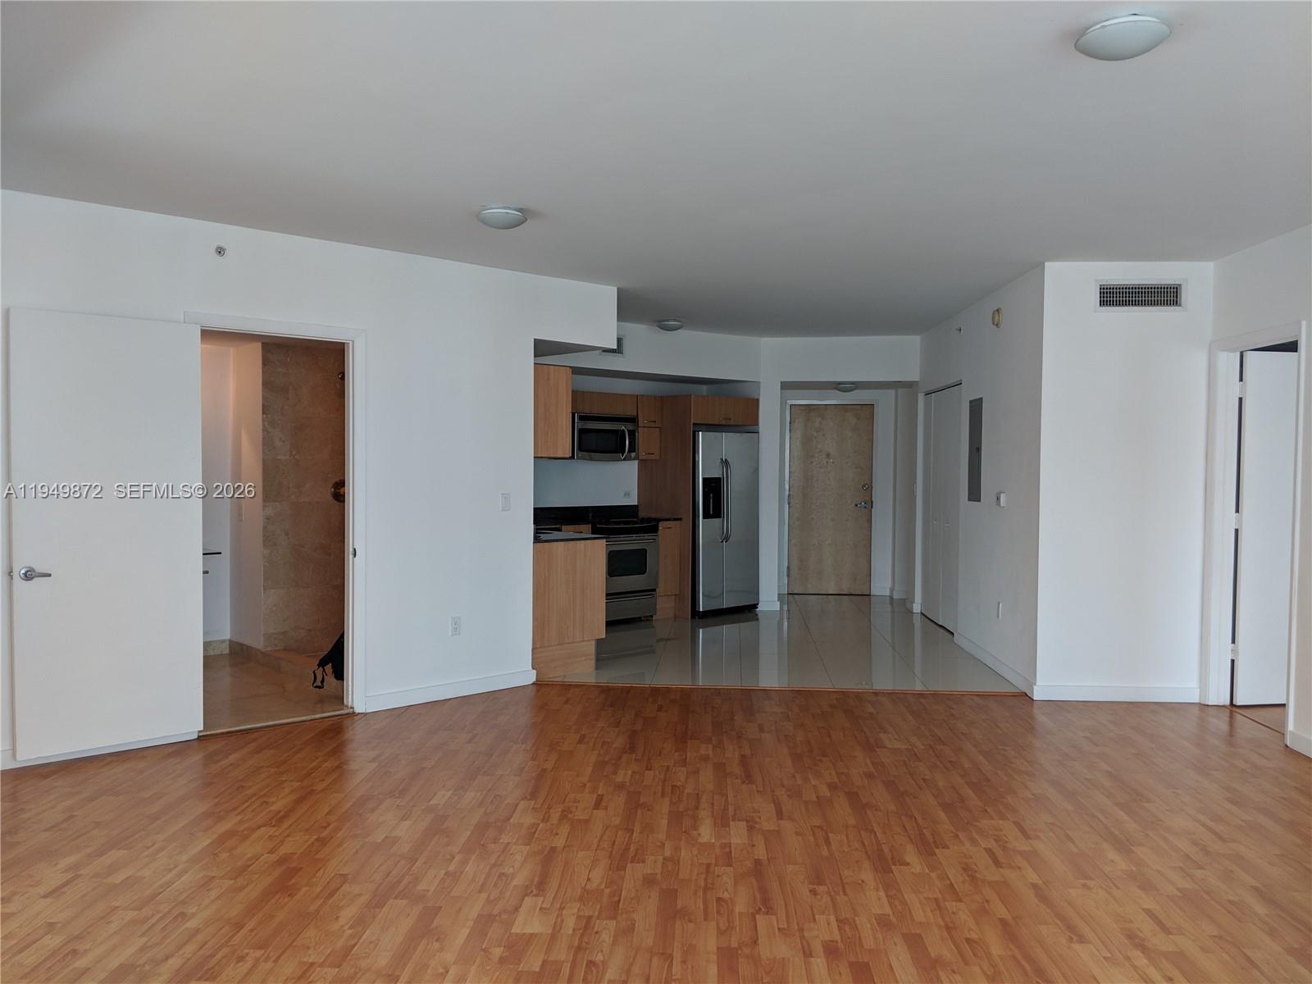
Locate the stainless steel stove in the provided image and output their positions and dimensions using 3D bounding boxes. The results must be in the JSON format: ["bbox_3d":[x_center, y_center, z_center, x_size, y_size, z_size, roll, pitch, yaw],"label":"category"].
[{"bbox_3d":[-0.438,0.730,9.405,0.757,0.933,0.637,-1,2,-42],"label":"stainless steel stove"}]

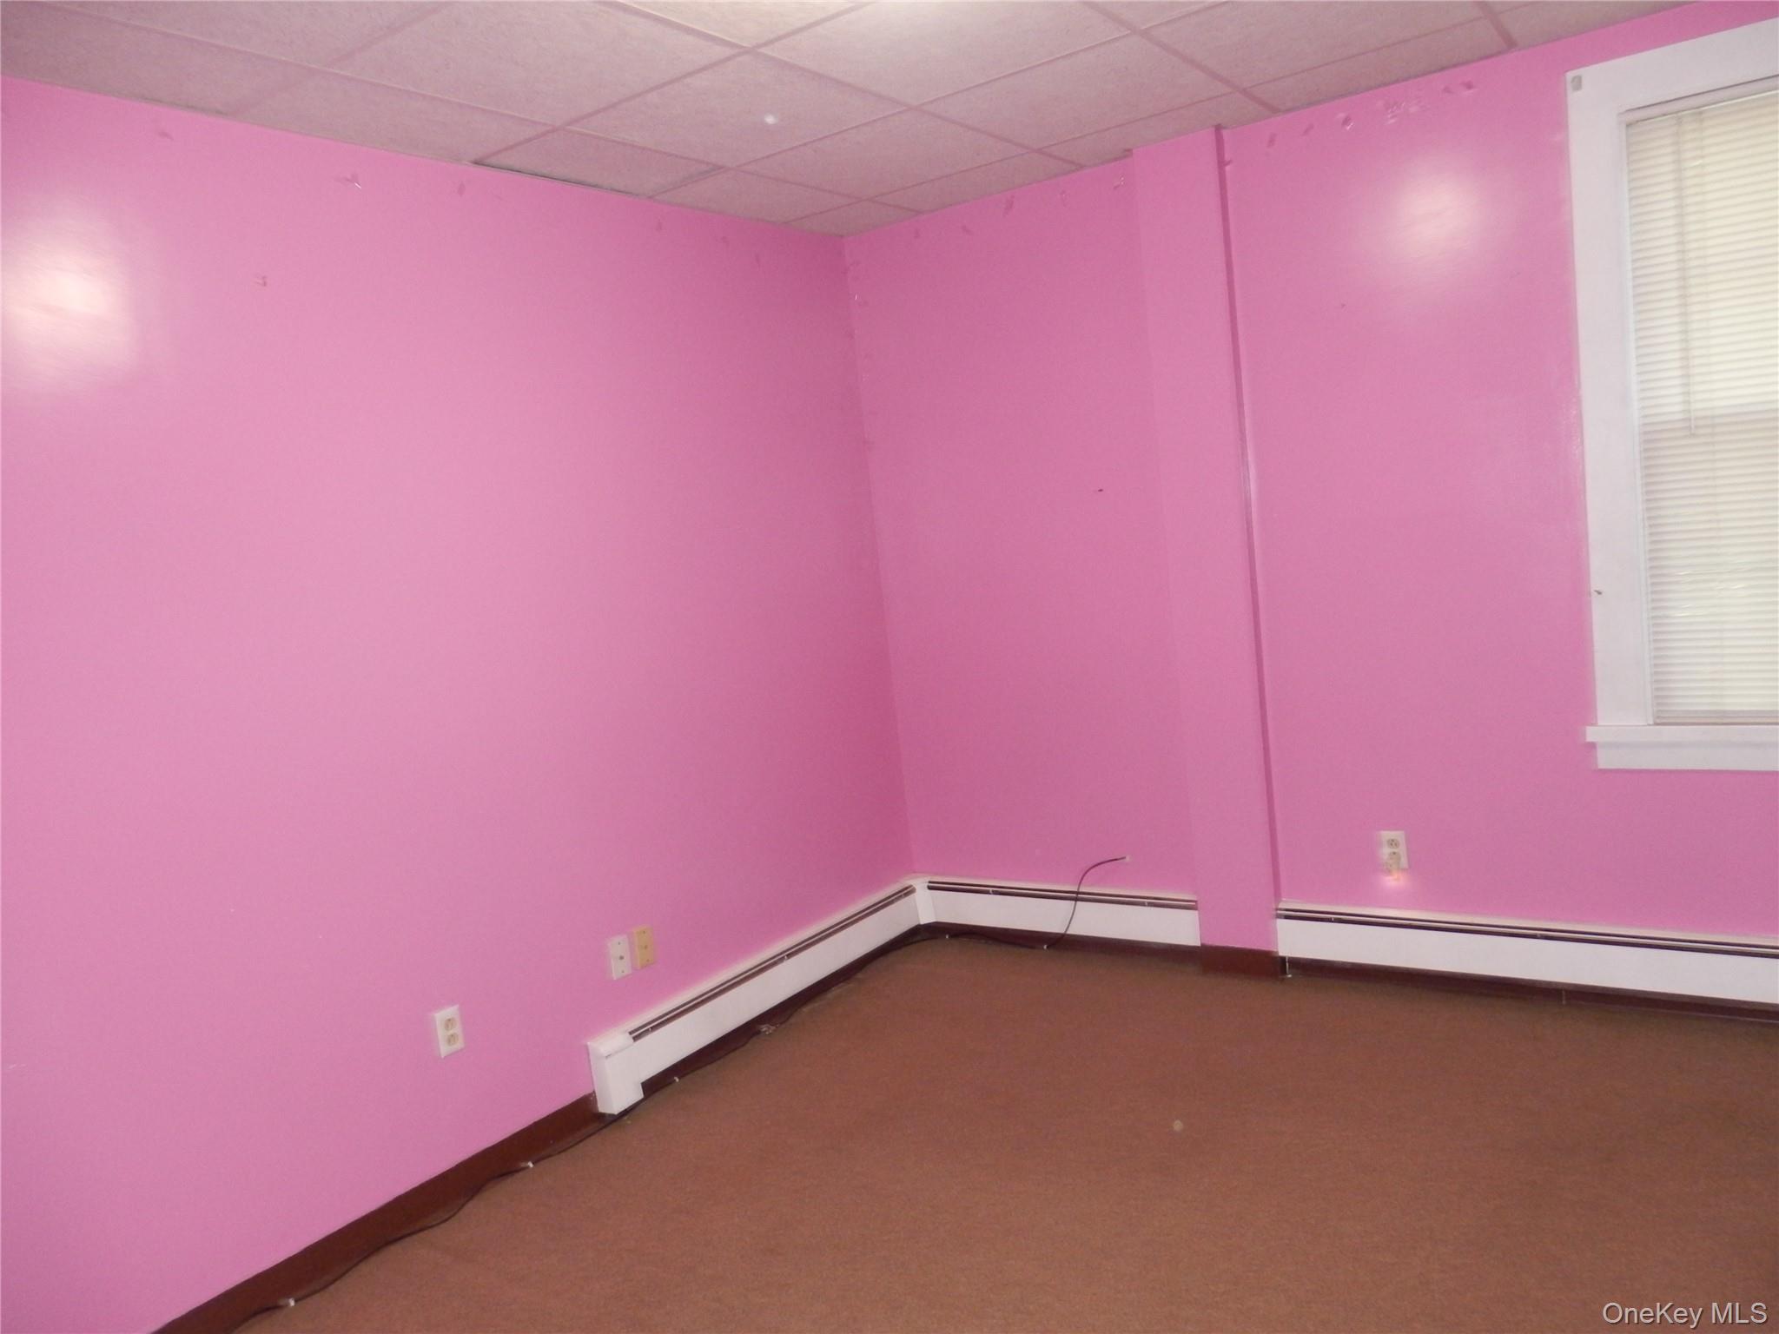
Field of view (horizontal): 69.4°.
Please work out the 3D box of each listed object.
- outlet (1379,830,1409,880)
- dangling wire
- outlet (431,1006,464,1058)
[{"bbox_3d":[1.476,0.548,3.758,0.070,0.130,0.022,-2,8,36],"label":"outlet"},{"bbox_3d":[0.644,0.810,4.339,0.350,0.360,0.100,-2,8,36],"label":"dangling wire"},{"bbox_3d":[-1.078,0.900,3.167,0.012,0.114,0.070,-2,8,36],"label":"outlet"}]

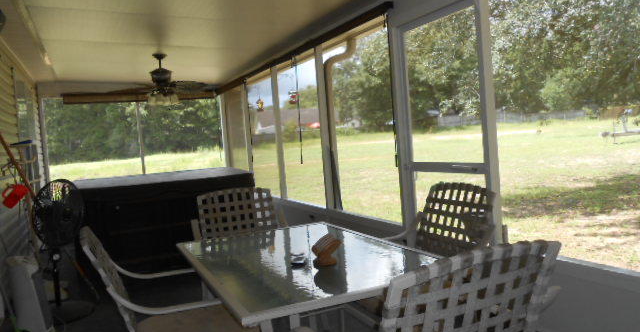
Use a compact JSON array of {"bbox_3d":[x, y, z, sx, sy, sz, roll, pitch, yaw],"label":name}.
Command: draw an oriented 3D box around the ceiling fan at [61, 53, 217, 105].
[{"bbox_3d":[-2.011,-1.101,6.139,1.400,0.640,1.400,-6,4,-25],"label":"ceiling fan"}]

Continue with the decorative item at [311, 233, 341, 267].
[{"bbox_3d":[0.022,0.378,2.199,0.130,0.130,0.100,-4,3,0],"label":"decorative item"}]

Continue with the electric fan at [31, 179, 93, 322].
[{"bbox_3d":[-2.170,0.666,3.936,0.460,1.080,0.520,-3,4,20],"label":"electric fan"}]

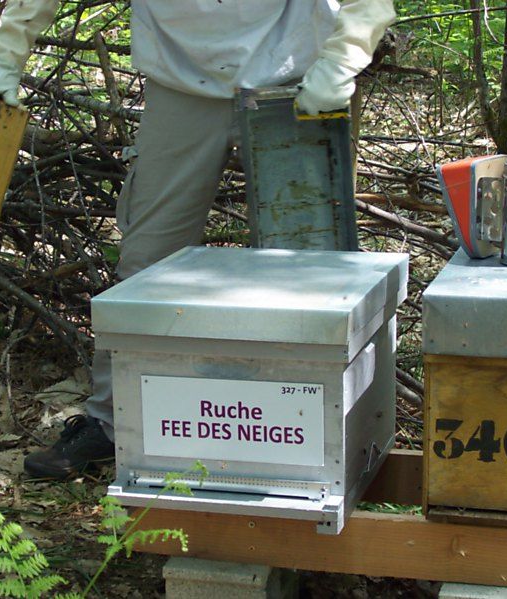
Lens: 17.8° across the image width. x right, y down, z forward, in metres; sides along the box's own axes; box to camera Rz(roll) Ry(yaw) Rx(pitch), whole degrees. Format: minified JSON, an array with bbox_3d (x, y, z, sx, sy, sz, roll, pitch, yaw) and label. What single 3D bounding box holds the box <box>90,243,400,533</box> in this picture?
[{"bbox_3d":[0.015,0.150,3.114,0.470,0.398,0.560,2,13,16],"label":"box"}]

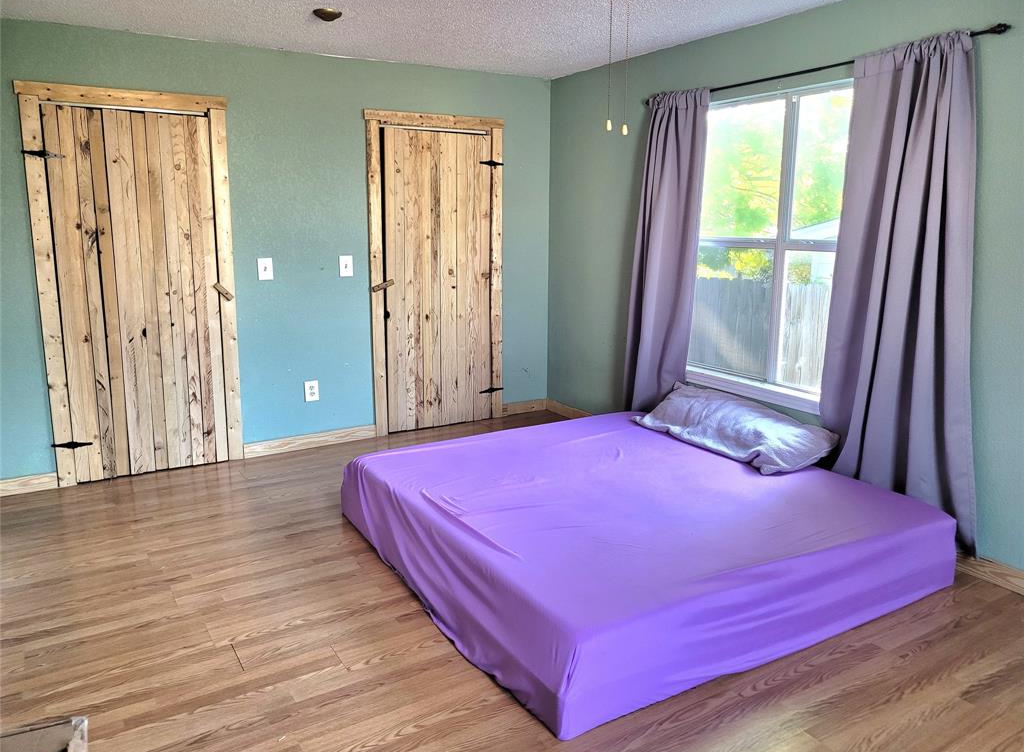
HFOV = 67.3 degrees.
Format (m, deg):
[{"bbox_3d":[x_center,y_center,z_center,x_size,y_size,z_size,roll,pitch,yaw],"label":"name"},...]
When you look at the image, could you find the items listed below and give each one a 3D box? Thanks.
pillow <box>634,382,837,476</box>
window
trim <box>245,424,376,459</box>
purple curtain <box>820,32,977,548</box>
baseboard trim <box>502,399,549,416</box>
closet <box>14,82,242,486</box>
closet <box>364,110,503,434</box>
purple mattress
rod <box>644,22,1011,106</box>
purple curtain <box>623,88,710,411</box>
[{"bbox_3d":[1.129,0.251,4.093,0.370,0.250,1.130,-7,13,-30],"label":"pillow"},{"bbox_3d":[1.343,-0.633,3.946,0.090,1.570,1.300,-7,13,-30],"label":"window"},{"bbox_3d":[-1.295,0.427,5.007,0.870,0.093,0.020,-7,13,-30],"label":"trim"},{"bbox_3d":[1.670,-0.321,3.271,0.140,2.080,0.740,-7,13,-30],"label":"purple curtain"},{"bbox_3d":[0.109,0.257,5.828,0.400,0.090,0.020,-7,13,-30],"label":"baseboard trim"},{"bbox_3d":[-2.079,-0.486,4.340,1.020,2.150,0.070,-7,13,-30],"label":"closet"},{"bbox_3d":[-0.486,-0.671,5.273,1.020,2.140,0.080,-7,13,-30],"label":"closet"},{"bbox_3d":[0.459,0.635,3.525,1.940,0.285,2.050,-7,13,-30],"label":"purple mattress"},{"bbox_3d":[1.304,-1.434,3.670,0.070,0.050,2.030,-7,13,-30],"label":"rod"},{"bbox_3d":[0.896,-0.581,4.541,0.140,2.080,0.620,-7,13,-30],"label":"purple curtain"}]

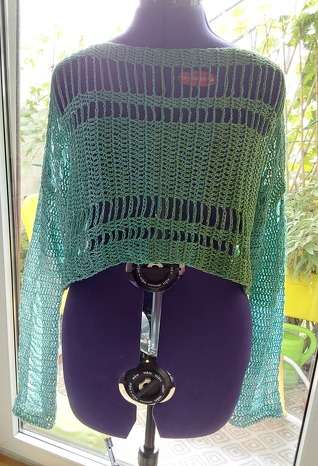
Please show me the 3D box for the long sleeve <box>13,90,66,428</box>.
[{"bbox_3d":[-0.216,0.052,0.705,0.105,0.640,0.125,7,16,0],"label":"long sleeve"}]

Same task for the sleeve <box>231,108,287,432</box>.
[{"bbox_3d":[0.197,0.068,0.720,0.105,0.600,0.125,-2,16,0],"label":"sleeve"}]

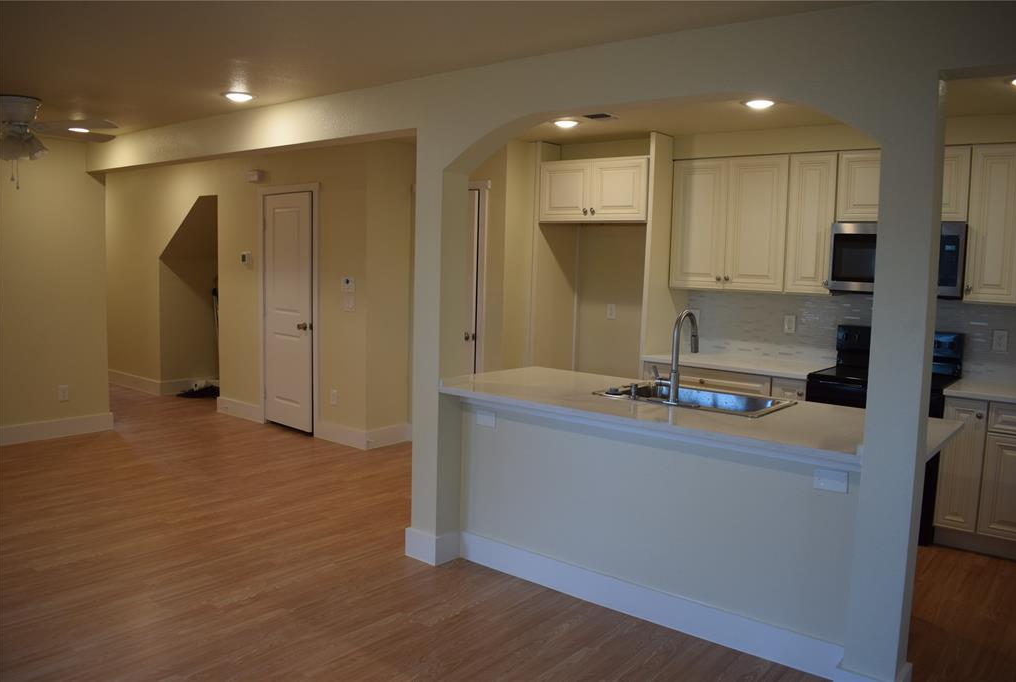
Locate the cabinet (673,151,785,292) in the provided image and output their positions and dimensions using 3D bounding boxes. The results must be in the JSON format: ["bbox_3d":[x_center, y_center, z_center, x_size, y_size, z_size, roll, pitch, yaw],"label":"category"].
[{"bbox_3d":[1.602,-0.805,5.403,0.815,0.902,0.332,6,7,38],"label":"cabinet"}]

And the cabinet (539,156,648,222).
[{"bbox_3d":[0.795,-1.110,5.832,0.915,0.449,0.609,6,7,38],"label":"cabinet"}]

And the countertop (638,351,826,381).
[{"bbox_3d":[1.597,0.163,5.288,1.106,0.037,0.646,6,7,38],"label":"countertop"}]

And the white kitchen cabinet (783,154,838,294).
[{"bbox_3d":[2.043,-0.760,5.063,0.302,0.902,0.332,6,7,38],"label":"white kitchen cabinet"}]

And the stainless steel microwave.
[{"bbox_3d":[2.430,-0.502,4.748,0.742,0.430,0.385,6,7,38],"label":"stainless steel microwave"}]

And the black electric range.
[{"bbox_3d":[2.301,0.534,4.735,0.750,1.180,0.660,6,7,38],"label":"black electric range"}]

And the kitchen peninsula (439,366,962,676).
[{"bbox_3d":[0.737,0.738,3.662,2.300,0.920,1.015,6,7,38],"label":"kitchen peninsula"}]

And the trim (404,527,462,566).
[{"bbox_3d":[-0.393,1.062,4.046,0.225,0.147,0.191,6,7,38],"label":"trim"}]

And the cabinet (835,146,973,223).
[{"bbox_3d":[2.457,-0.951,4.723,0.736,0.445,0.332,6,7,38],"label":"cabinet"}]

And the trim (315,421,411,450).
[{"bbox_3d":[-1.274,0.777,6.665,0.675,0.148,0.485,6,7,38],"label":"trim"}]

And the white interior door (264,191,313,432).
[{"bbox_3d":[-1.936,-0.237,6.841,0.675,2.060,0.040,6,7,38],"label":"white interior door"}]

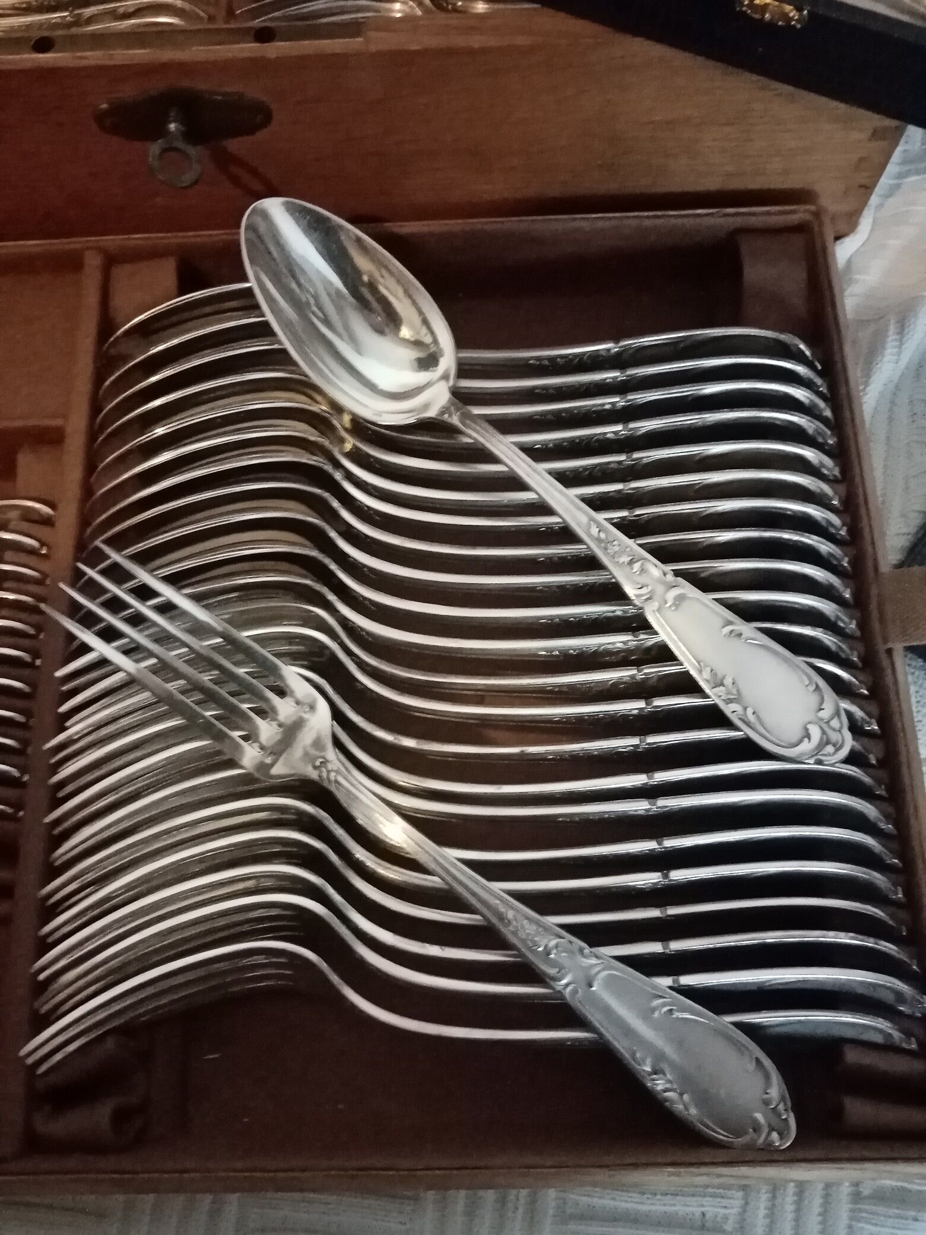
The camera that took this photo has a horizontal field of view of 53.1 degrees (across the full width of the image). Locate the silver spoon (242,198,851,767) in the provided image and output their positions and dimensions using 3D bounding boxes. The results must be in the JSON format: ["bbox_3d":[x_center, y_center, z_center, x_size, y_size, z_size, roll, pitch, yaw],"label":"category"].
[{"bbox_3d":[0.017,-0.037,0.248,0.210,0.025,0.043,44,80,7],"label":"silver spoon"}]

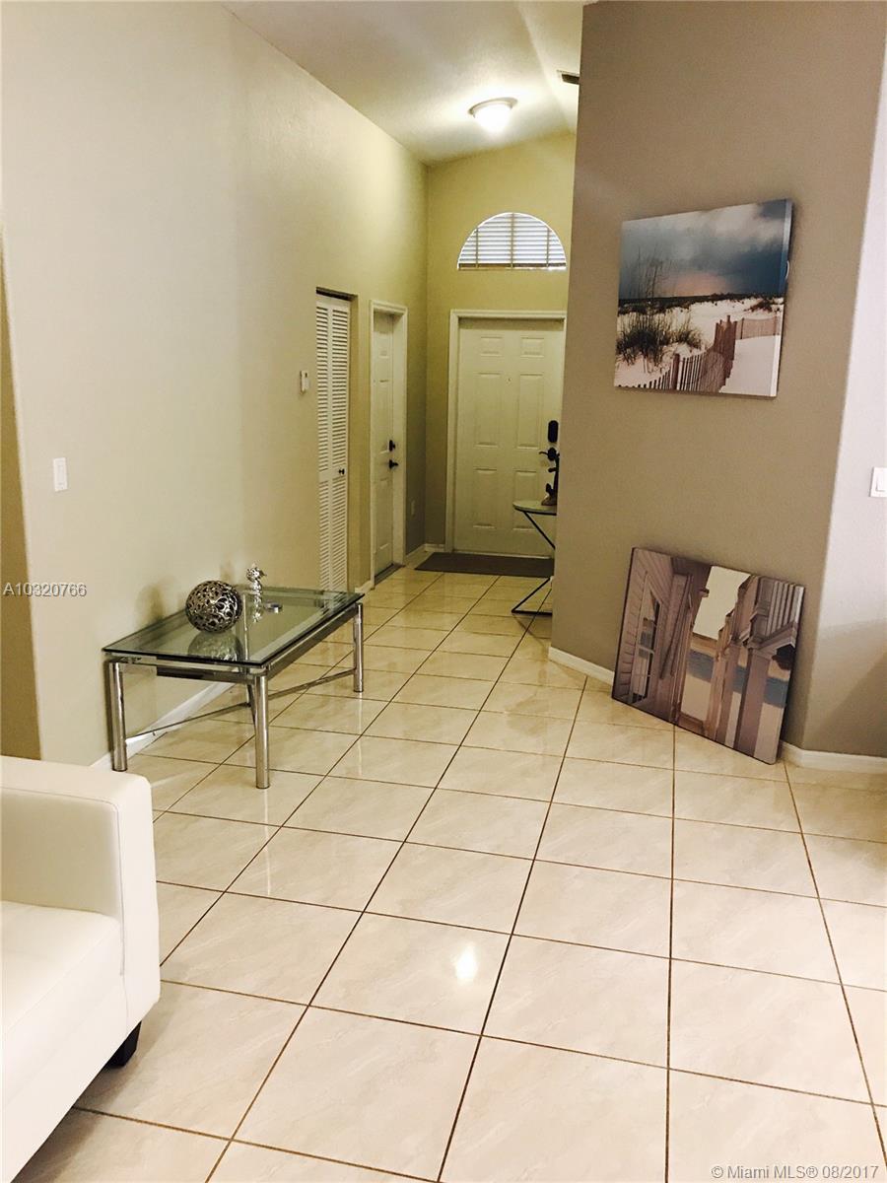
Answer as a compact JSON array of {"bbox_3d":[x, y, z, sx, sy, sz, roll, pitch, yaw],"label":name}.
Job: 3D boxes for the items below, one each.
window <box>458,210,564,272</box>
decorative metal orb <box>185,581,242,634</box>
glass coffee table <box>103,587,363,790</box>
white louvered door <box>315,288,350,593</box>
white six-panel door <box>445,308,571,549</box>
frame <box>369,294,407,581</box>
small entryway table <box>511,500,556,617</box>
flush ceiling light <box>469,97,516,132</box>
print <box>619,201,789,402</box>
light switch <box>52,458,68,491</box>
[{"bbox_3d":[0.575,-2.953,8.070,0.925,0.455,0.080,4,13,13],"label":"window"},{"bbox_3d":[-0.967,0.064,4.034,0.230,0.230,0.230,4,13,13],"label":"decorative metal orb"},{"bbox_3d":[-0.875,0.372,4.358,0.690,0.510,1.270,4,13,13],"label":"glass coffee table"},{"bbox_3d":[-0.770,-0.875,6.321,0.040,2.030,0.750,4,14,14],"label":"white louvered door"},{"bbox_3d":[0.572,-1.347,8.469,0.920,2.060,0.050,4,13,13],"label":"white six-panel door"},{"bbox_3d":[-0.465,-1.163,7.489,0.120,2.100,0.980,4,13,13],"label":"frame"},{"bbox_3d":[0.872,-0.215,6.547,0.780,0.730,0.380,4,13,13],"label":"small entryway table"},{"bbox_3d":[0.354,-3.283,6.603,0.350,0.150,0.350,-5,11,15],"label":"flush ceiling light"},{"bbox_3d":[1.126,-1.294,4.322,0.035,0.770,0.975,-7,15,-31],"label":"print"},{"bbox_3d":[-1.386,-0.424,3.476,0.012,0.115,0.070,4,13,13],"label":"light switch"}]

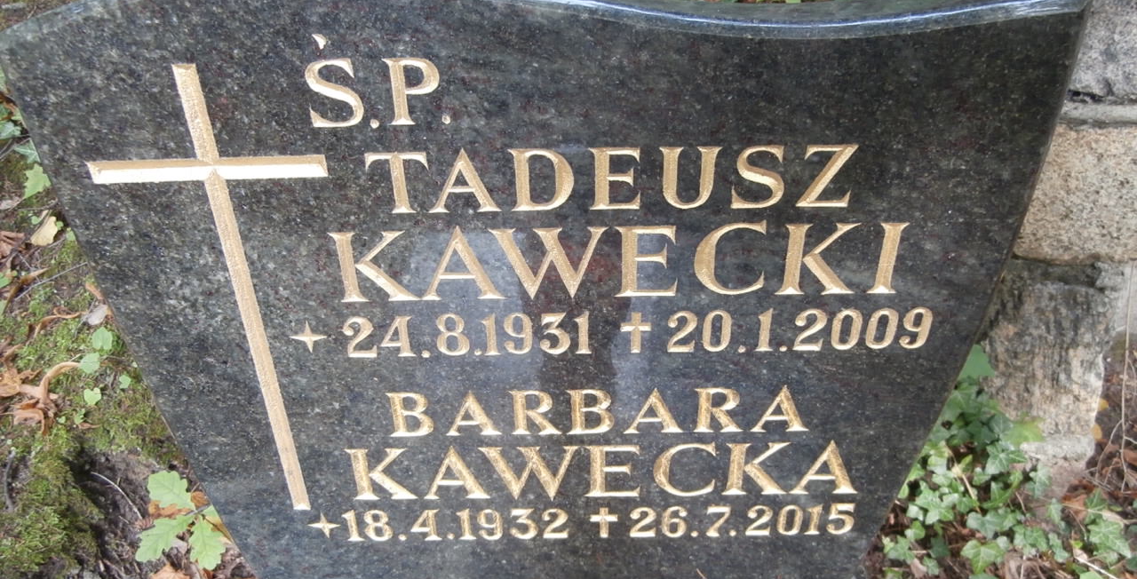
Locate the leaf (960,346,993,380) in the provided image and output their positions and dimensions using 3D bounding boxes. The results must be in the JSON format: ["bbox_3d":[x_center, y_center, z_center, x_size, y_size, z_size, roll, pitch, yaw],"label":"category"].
[{"bbox_3d":[0.576,0.104,1.120,0.057,0.009,0.055,14,70,6],"label":"leaf"}]

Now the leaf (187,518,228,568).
[{"bbox_3d":[-0.500,0.350,1.091,0.047,0.014,0.085,-13,53,-25],"label":"leaf"}]

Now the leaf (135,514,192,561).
[{"bbox_3d":[-0.539,0.331,1.050,0.084,0.013,0.053,-39,64,-21],"label":"leaf"}]

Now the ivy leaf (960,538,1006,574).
[{"bbox_3d":[0.563,0.364,1.070,0.058,0.012,0.046,8,50,23],"label":"ivy leaf"}]

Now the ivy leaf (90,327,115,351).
[{"bbox_3d":[-0.662,0.070,1.120,0.029,0.005,0.035,-10,70,-2],"label":"ivy leaf"}]

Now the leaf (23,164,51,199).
[{"bbox_3d":[-0.769,-0.155,1.139,0.041,0.012,0.070,10,57,-16],"label":"leaf"}]

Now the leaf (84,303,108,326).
[{"bbox_3d":[-0.669,0.035,1.120,0.025,0.005,0.033,38,71,17],"label":"leaf"}]

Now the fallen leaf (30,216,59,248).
[{"bbox_3d":[-0.726,-0.079,1.099,0.030,0.012,0.046,28,71,11],"label":"fallen leaf"}]

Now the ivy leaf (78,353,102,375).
[{"bbox_3d":[-0.674,0.104,1.110,0.032,0.005,0.031,-1,69,1],"label":"ivy leaf"}]

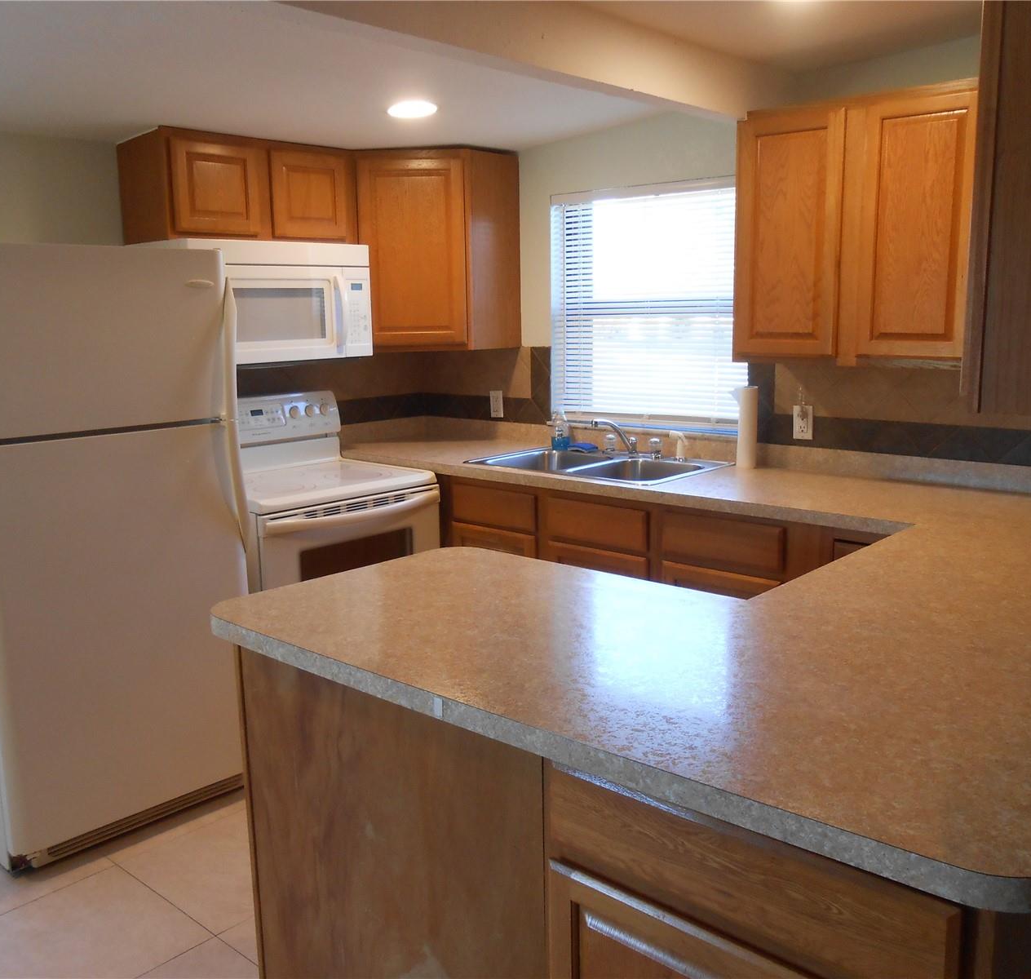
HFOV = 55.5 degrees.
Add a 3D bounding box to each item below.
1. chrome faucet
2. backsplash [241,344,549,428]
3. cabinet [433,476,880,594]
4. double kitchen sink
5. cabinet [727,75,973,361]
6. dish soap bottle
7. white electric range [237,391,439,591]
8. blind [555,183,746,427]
[{"bbox_3d":[0.376,-0.200,3.715,0.220,0.155,0.070,-7,12,-32],"label":"chrome faucet"},{"bbox_3d":[-0.540,-0.385,3.896,0.800,0.328,1.165,8,13,41],"label":"backsplash"},{"bbox_3d":[0.536,0.425,3.438,1.870,0.897,0.590,8,13,41],"label":"cabinet"},{"bbox_3d":[0.296,-0.003,3.590,0.836,0.195,0.540,8,13,41],"label":"double kitchen sink"},{"bbox_3d":[1.071,-0.754,2.889,0.752,0.750,0.330,8,13,41],"label":"cabinet"},{"bbox_3d":[0.186,-0.239,3.947,0.075,0.165,0.055,2,10,17],"label":"dish soap bottle"},{"bbox_3d":[-0.760,0.278,3.590,0.745,1.180,0.757,8,13,41],"label":"white electric range"},{"bbox_3d":[0.502,-0.689,3.713,0.895,0.885,0.050,8,13,41],"label":"blind"}]

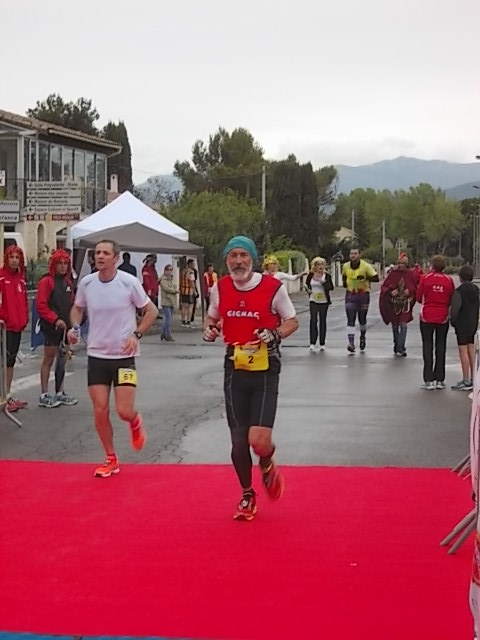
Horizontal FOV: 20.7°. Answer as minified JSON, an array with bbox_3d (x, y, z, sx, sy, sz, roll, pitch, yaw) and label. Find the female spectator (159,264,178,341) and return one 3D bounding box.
[{"bbox_3d":[-1.477,-0.359,27.300,0.420,1.591,0.500,1,3,30],"label":"female spectator"}]

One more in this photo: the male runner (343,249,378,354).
[{"bbox_3d":[2.092,-0.346,22.700,0.620,1.833,0.600,0,2,9],"label":"male runner"}]

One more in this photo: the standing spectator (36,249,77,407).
[{"bbox_3d":[-2.002,0.082,14.400,0.520,1.722,0.450,-2,3,-37],"label":"standing spectator"}]

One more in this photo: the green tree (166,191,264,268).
[{"bbox_3d":[-1.176,-3.683,63.000,4.800,5.065,4.800,0,2,0],"label":"green tree"}]

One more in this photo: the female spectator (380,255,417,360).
[{"bbox_3d":[2.676,-0.263,22.300,0.660,1.750,0.500,0,2,0],"label":"female spectator"}]

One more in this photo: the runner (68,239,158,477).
[{"bbox_3d":[-0.938,0.277,9.700,0.620,1.751,0.680,1,3,19],"label":"runner"}]

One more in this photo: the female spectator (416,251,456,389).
[{"bbox_3d":[2.428,0.025,16.300,0.540,1.664,0.400,-1,3,-20],"label":"female spectator"}]

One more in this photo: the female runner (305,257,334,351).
[{"bbox_3d":[1.426,-0.281,23.400,0.520,1.667,0.380,0,2,-3],"label":"female runner"}]

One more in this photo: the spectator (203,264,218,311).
[{"bbox_3d":[-0.806,-0.790,36.500,0.500,1.561,0.400,-1,3,-21],"label":"spectator"}]

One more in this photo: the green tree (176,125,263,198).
[{"bbox_3d":[-1.281,-7.028,82.000,6.000,10.119,6.000,0,2,0],"label":"green tree"}]

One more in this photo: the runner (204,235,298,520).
[{"bbox_3d":[0.070,0.354,8.020,0.580,1.735,0.680,0,2,7],"label":"runner"}]

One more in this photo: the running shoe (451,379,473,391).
[{"bbox_3d":[2.726,0.804,16.120,0.290,0.130,0.110,1,3,15],"label":"running shoe"}]

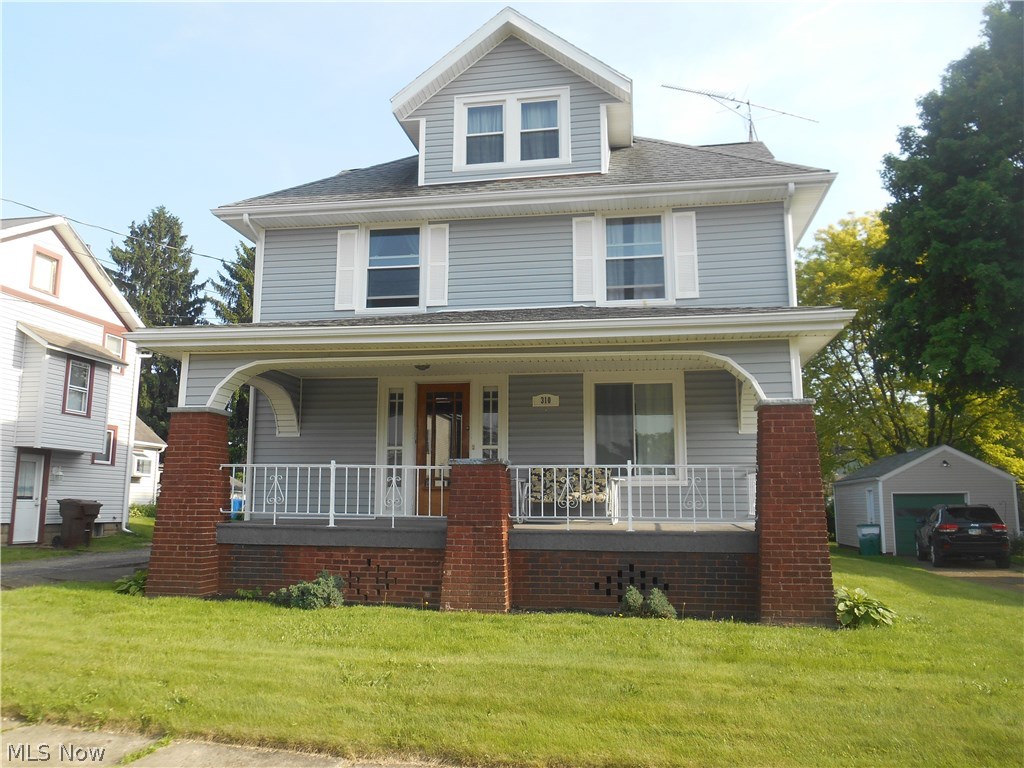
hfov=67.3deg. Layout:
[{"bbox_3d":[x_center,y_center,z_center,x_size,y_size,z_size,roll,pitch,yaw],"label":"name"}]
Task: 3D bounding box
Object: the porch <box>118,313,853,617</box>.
[{"bbox_3d":[-0.310,0.688,10.214,8.524,4.220,3.370,-1,-8,10],"label":"porch"}]

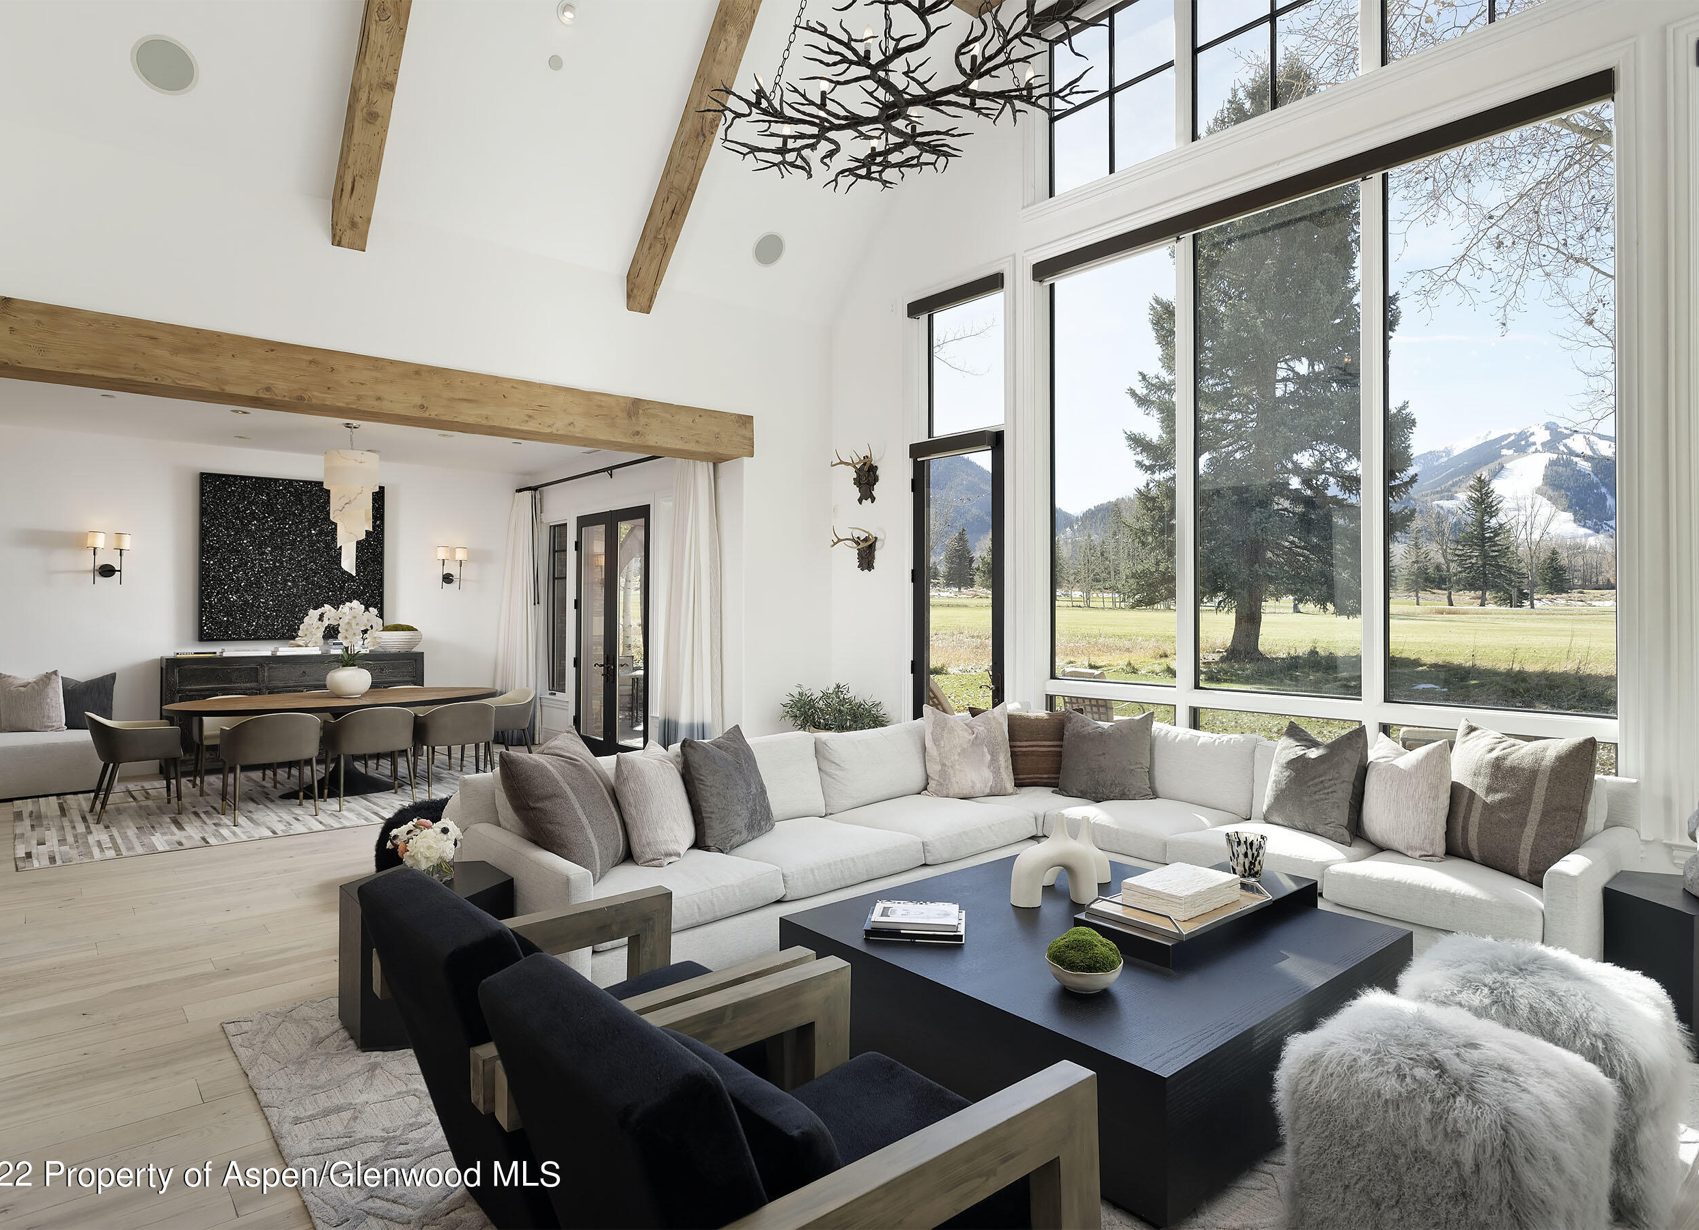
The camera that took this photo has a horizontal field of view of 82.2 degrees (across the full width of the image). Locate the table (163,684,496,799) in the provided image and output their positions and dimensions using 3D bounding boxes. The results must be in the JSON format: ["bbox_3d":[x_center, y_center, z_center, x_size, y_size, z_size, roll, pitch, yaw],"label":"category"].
[{"bbox_3d":[-4.088,1.047,7.888,2.430,0.755,1.320,0,0,-41],"label":"table"}]

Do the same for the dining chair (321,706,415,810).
[{"bbox_3d":[-3.648,1.053,7.423,0.580,0.750,0.580,0,0,-41],"label":"dining chair"}]

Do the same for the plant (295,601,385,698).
[{"bbox_3d":[-4.098,0.270,7.841,0.620,0.780,0.460,0,1,-41],"label":"plant"}]

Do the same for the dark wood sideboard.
[{"bbox_3d":[-5.219,0.901,9.257,2.140,1.045,0.410,0,0,-41],"label":"dark wood sideboard"}]

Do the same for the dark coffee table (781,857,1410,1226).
[{"bbox_3d":[0.838,1.259,3.400,1.560,0.355,1.550,0,0,-41],"label":"dark coffee table"}]

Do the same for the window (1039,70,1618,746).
[{"bbox_3d":[2.297,-0.882,5.320,0.150,2.920,3.040,0,1,-41],"label":"window"}]

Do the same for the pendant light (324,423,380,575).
[{"bbox_3d":[-4.028,-0.923,7.875,0.410,1.230,0.410,0,0,-41],"label":"pendant light"}]

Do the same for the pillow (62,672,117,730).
[{"bbox_3d":[-6.347,0.716,8.078,0.470,0.460,0.160,0,-15,-41],"label":"pillow"}]

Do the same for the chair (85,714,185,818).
[{"bbox_3d":[-5.182,1.057,7.038,0.560,0.760,0.590,0,1,-41],"label":"chair"}]

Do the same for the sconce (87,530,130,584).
[{"bbox_3d":[-6.355,-0.490,8.348,0.275,0.440,0.160,0,1,-41],"label":"sconce"}]

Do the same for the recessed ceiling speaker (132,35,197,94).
[{"bbox_3d":[-3.407,-2.740,4.839,0.272,0.272,0.060,0,40,-41],"label":"recessed ceiling speaker"}]

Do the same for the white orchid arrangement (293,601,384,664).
[{"bbox_3d":[-4.098,0.135,7.840,0.620,0.510,0.460,0,1,-41],"label":"white orchid arrangement"}]

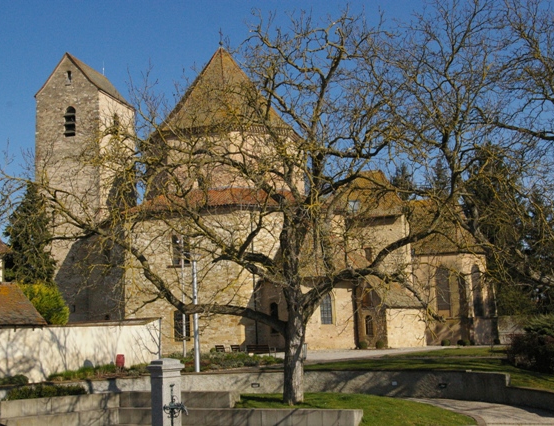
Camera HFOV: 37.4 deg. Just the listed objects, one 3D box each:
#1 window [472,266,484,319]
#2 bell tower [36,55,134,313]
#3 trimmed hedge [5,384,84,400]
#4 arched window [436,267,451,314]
[{"bbox_3d":[14.145,5.483,57.600,1.000,3.600,0.300,2,-9,-29],"label":"window"},{"bbox_3d":[-16.129,-0.619,69.279,6.100,24.750,6.500,-4,-8,16],"label":"bell tower"},{"bbox_3d":[-7.812,6.134,27.700,2.650,0.460,0.500,2,-9,-26],"label":"trimmed hedge"},{"bbox_3d":[11.694,5.443,57.400,1.020,3.450,0.300,-4,-8,16],"label":"arched window"}]

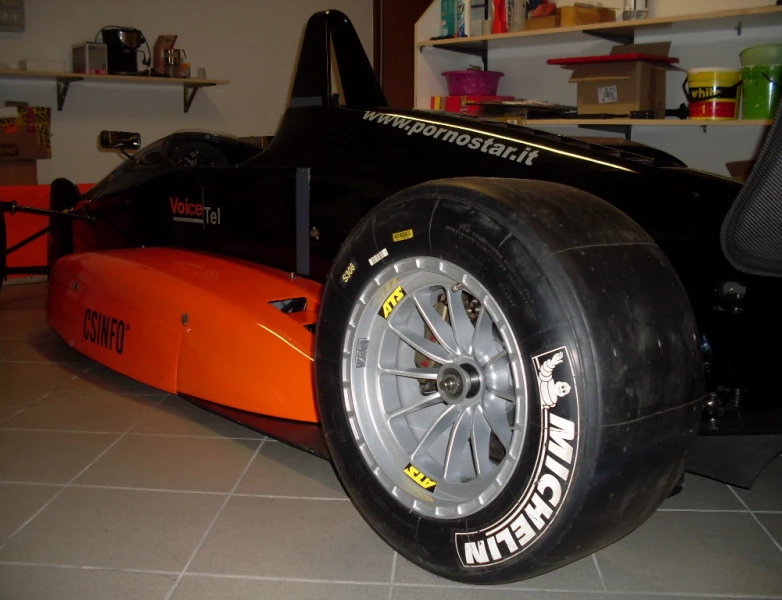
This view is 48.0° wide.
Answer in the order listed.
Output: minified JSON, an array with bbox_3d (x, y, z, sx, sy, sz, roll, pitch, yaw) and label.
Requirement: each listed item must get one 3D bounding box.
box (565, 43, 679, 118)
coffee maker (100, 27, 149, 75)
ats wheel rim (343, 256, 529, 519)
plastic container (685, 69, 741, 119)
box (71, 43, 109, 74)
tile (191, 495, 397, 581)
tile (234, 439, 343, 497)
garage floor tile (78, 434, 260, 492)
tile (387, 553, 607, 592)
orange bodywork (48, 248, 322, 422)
[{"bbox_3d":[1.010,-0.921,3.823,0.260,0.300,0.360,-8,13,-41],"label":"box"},{"bbox_3d":[-1.363,-1.247,4.460,0.170,0.235,0.200,-8,13,-41],"label":"coffee maker"},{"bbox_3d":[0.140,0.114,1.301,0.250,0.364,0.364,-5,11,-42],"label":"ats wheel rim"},{"bbox_3d":[1.273,-0.807,3.473,0.213,0.206,0.213,1,10,0],"label":"plastic container"},{"bbox_3d":[-1.470,-1.179,4.289,0.110,0.156,0.160,-8,13,-41],"label":"box"},{"bbox_3d":[-0.139,0.377,1.402,0.300,0.010,0.300,1,10,3],"label":"tile"},{"bbox_3d":[-0.121,0.328,1.698,0.300,0.010,0.300,1,10,3],"label":"tile"},{"bbox_3d":[-0.420,0.320,1.714,0.300,0.010,0.300,1,10,3],"label":"garage floor tile"},{"bbox_3d":[0.161,0.385,1.386,0.300,0.010,0.300,1,10,3],"label":"tile"},{"bbox_3d":[-0.447,0.043,2.245,0.390,0.280,1.360,-8,13,-41],"label":"orange bodywork"}]

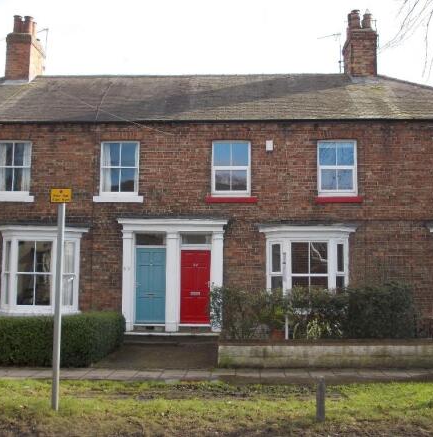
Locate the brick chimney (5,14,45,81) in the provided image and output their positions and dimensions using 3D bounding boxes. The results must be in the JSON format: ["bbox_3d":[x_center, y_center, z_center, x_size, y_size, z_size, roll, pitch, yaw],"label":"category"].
[{"bbox_3d":[-6.464,-5.604,21.777,0.824,2.391,1.450,0,-6,3],"label":"brick chimney"}]

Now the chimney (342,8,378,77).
[{"bbox_3d":[4.806,-5.650,21.396,0.854,2.441,1.300,0,-6,2],"label":"chimney"}]

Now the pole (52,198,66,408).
[{"bbox_3d":[-2.019,1.089,8.185,0.085,2.663,0.085,0,-6,2],"label":"pole"}]

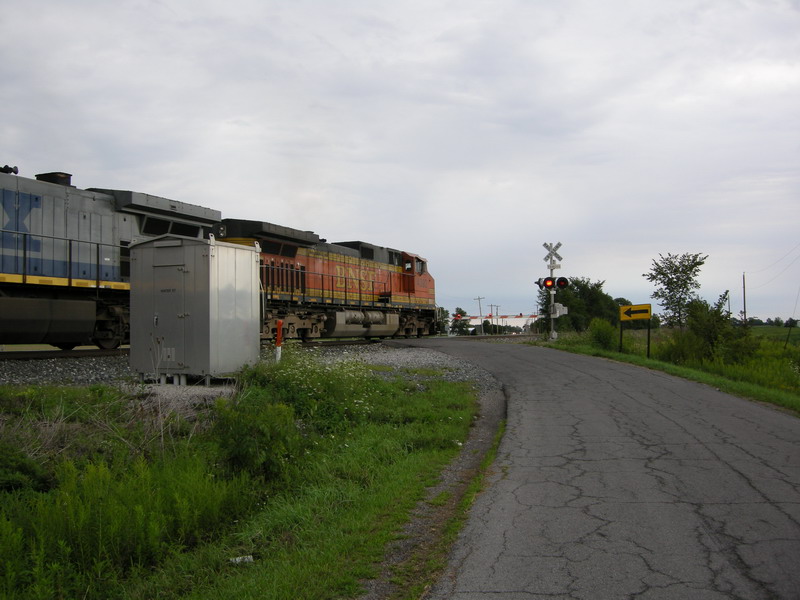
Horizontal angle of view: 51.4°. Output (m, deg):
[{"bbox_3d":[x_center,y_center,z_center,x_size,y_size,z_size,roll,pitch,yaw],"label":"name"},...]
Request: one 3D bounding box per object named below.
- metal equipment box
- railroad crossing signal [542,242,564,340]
[{"bbox_3d":[-4.115,0.216,16.878,1.900,2.850,1.900,-1,-2,21],"label":"metal equipment box"},{"bbox_3d":[7.913,-0.444,43.000,1.080,5.050,0.450,0,-2,-14],"label":"railroad crossing signal"}]

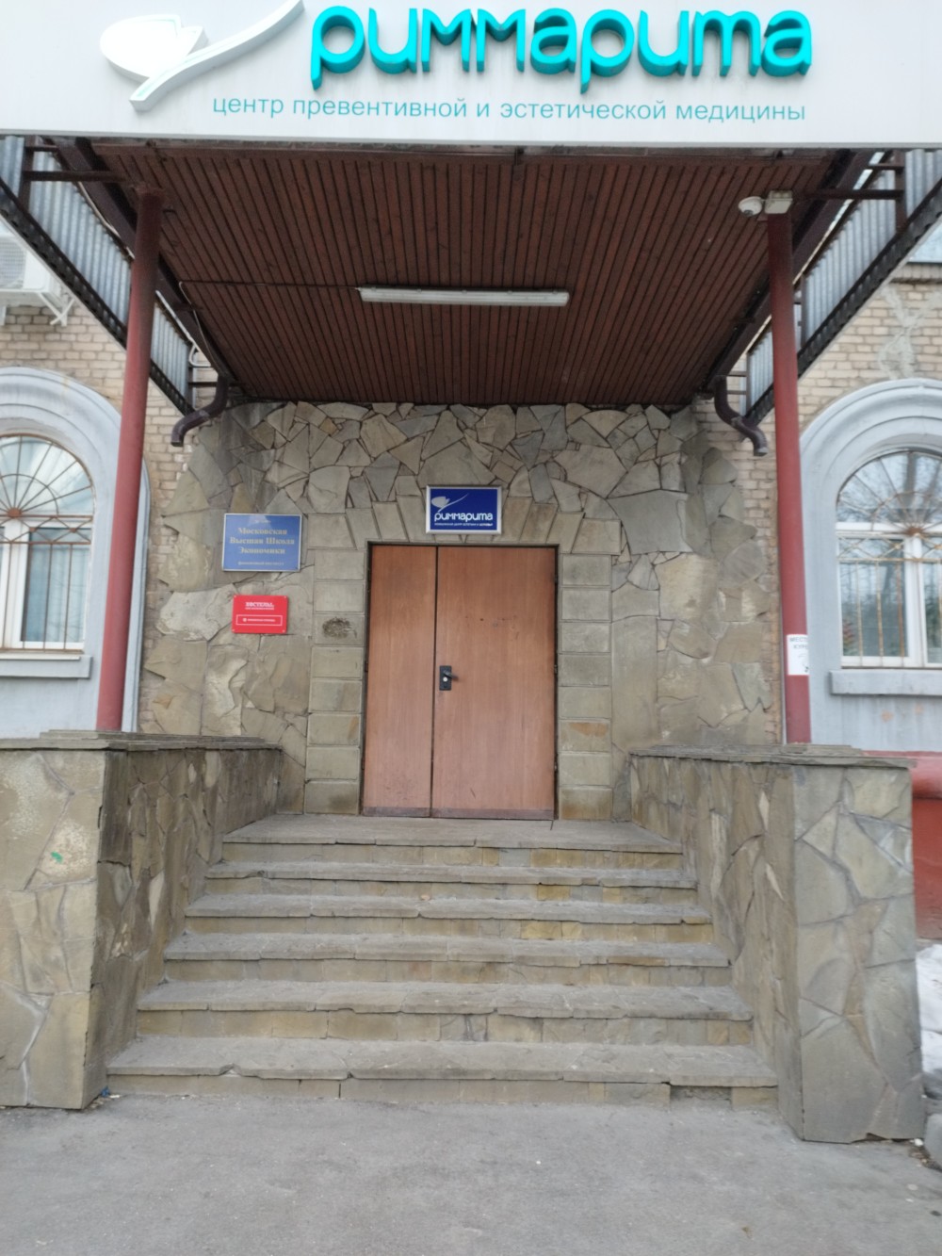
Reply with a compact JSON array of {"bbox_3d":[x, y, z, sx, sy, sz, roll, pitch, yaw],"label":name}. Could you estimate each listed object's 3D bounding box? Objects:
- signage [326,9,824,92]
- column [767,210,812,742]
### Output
[{"bbox_3d":[0.381,-2.407,3.644,2.068,0.347,0.075,1,-8,0],"label":"signage"},{"bbox_3d":[1.502,-0.792,4.111,0.102,2.645,0.102,1,-8,0],"label":"column"}]

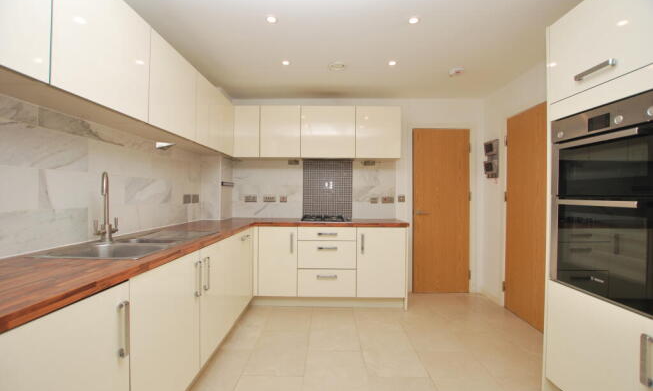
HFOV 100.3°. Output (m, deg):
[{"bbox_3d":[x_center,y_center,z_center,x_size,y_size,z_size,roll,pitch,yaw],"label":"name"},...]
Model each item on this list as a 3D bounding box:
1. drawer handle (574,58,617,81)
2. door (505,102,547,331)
[{"bbox_3d":[1.270,-0.589,1.288,0.037,0.021,0.186,0,0,0],"label":"drawer handle"},{"bbox_3d":[1.901,0.190,2.502,0.045,1.980,0.730,0,0,0],"label":"door"}]

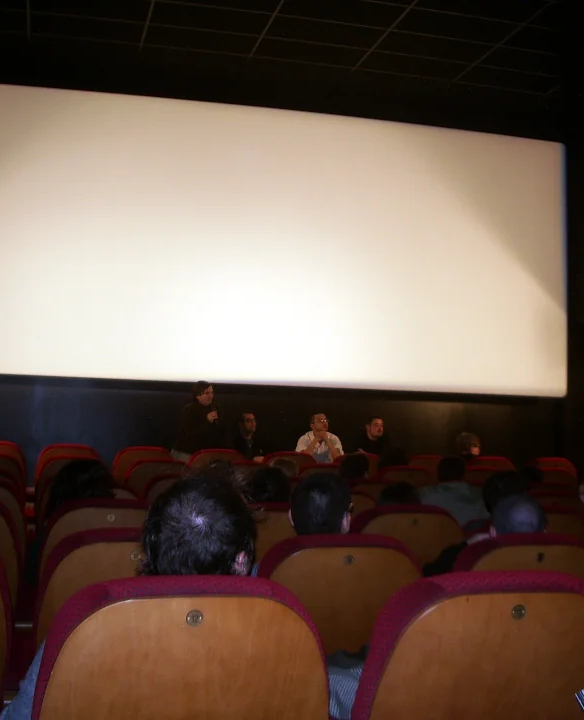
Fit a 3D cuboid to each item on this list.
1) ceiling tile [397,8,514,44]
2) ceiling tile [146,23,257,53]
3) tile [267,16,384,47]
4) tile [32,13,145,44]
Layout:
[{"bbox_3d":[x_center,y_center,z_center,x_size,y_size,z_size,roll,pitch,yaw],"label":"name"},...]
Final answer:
[{"bbox_3d":[1.646,-3.343,9.740,1.200,0.030,0.600,2,-4,-14],"label":"ceiling tile"},{"bbox_3d":[-0.938,-3.322,10.064,1.200,0.025,0.600,3,-5,-14],"label":"ceiling tile"},{"bbox_3d":[0.339,-3.309,9.795,1.200,0.025,0.600,3,-5,-14],"label":"tile"},{"bbox_3d":[-2.055,-3.344,9.771,1.200,0.025,0.600,3,-5,-14],"label":"tile"}]

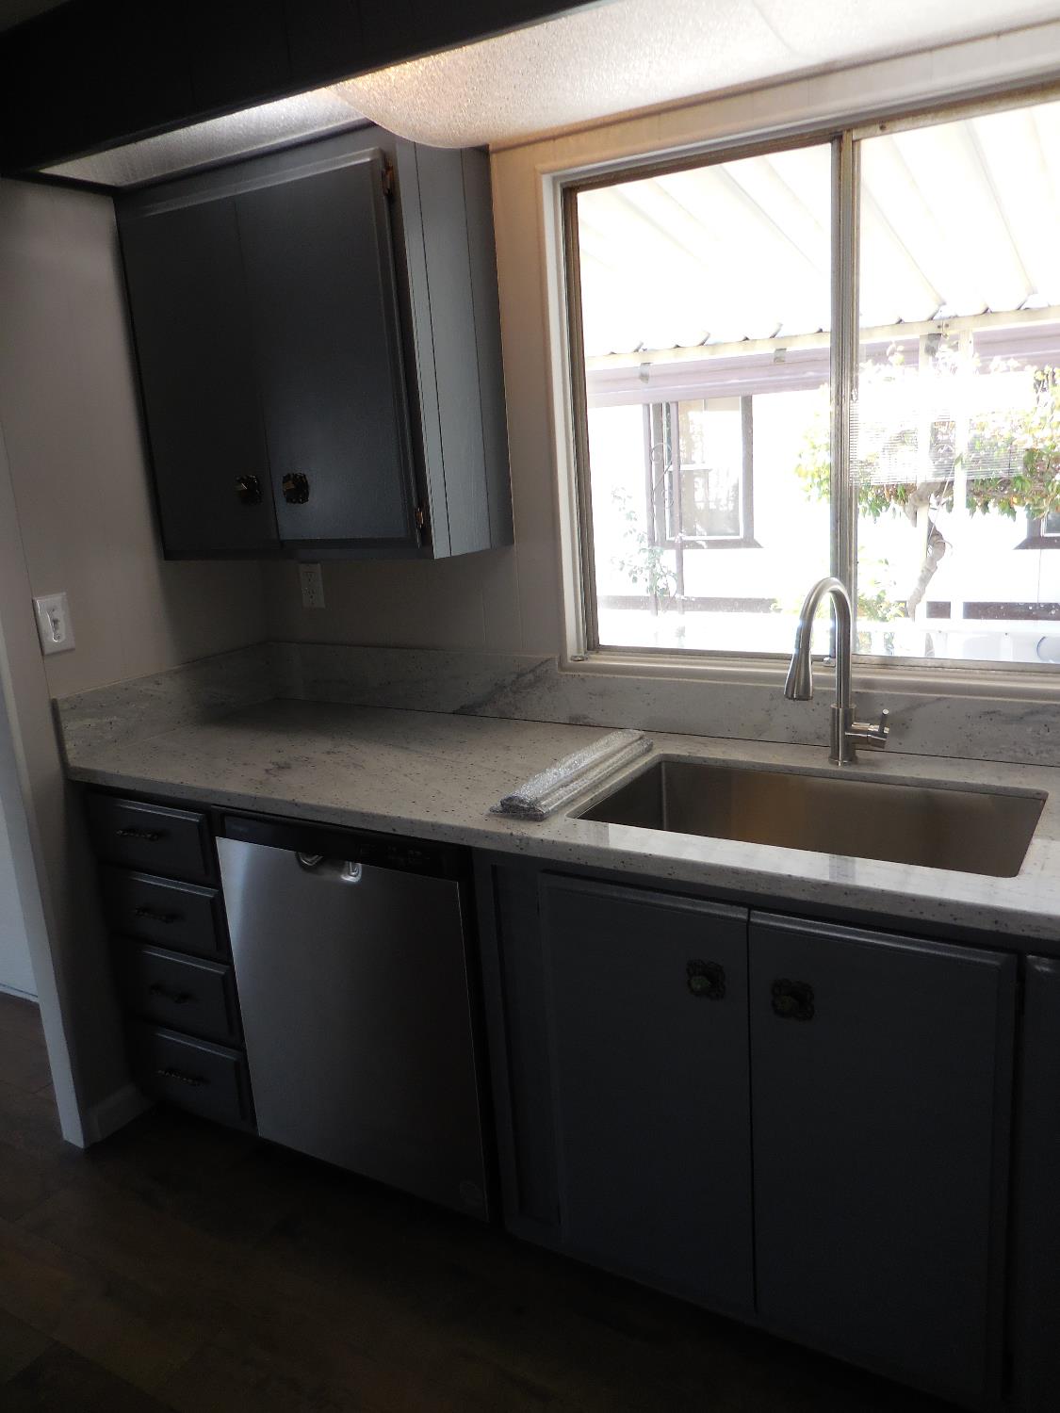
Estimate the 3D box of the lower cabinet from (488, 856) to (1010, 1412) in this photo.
[{"bbox_3d":[0.440,0.581,1.855,0.851,0.822,0.625,4,16,30],"label":"lower cabinet"}]

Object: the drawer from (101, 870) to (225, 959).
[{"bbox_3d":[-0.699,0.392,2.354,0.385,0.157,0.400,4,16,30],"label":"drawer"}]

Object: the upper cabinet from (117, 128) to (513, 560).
[{"bbox_3d":[-0.478,-0.736,2.244,0.782,0.793,0.326,4,16,30],"label":"upper cabinet"}]

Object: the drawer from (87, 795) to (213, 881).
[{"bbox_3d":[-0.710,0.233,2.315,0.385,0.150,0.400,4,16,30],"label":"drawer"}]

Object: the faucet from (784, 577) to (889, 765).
[{"bbox_3d":[0.548,-0.051,1.786,0.132,0.355,0.252,4,16,30],"label":"faucet"}]

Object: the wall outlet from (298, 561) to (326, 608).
[{"bbox_3d":[-0.555,-0.308,2.602,0.071,0.115,0.011,4,16,30],"label":"wall outlet"}]

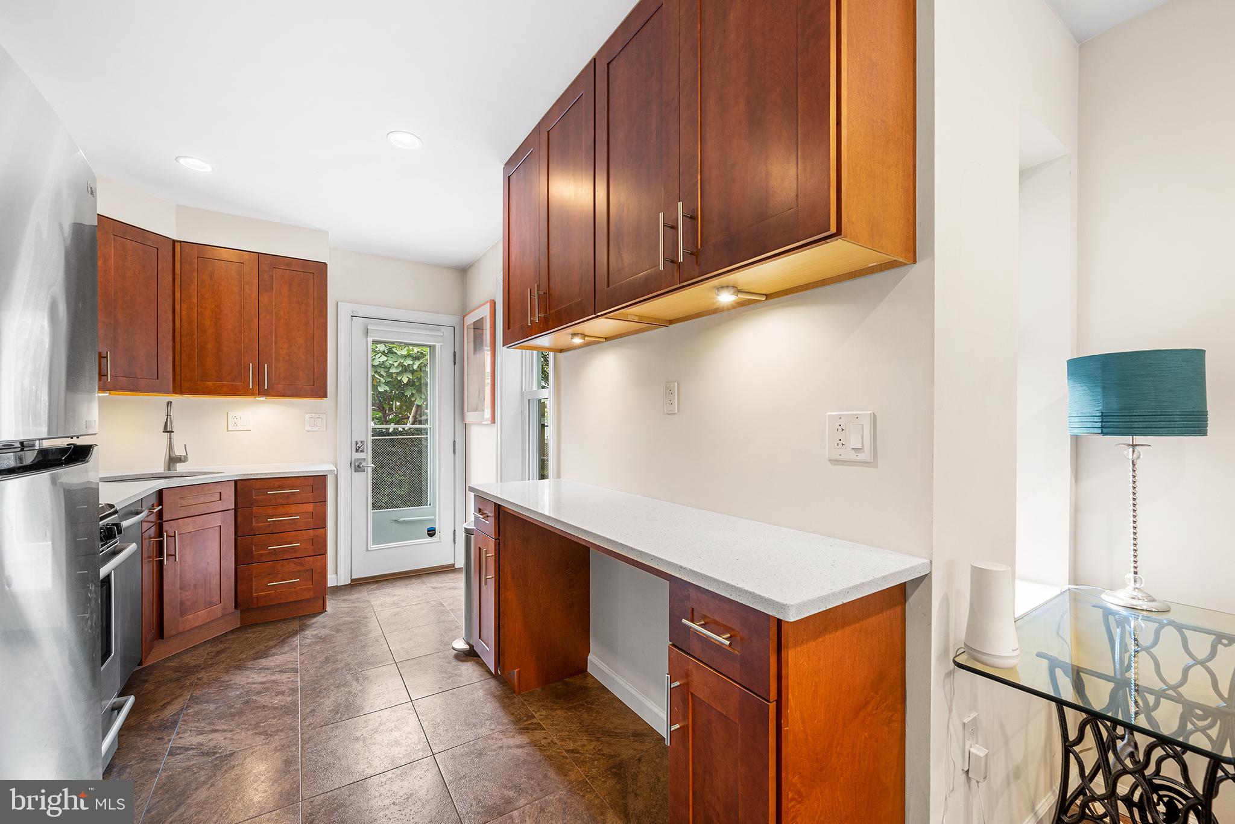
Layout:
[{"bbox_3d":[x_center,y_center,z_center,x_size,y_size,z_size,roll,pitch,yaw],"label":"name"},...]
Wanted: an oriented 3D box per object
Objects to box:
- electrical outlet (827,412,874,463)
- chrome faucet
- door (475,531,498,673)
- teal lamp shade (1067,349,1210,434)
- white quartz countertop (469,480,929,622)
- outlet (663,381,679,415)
[{"bbox_3d":[0.610,0.065,1.261,0.012,0.125,0.125,1,-1,-34],"label":"electrical outlet"},{"bbox_3d":[-2.654,0.147,2.884,0.115,0.426,0.260,1,-1,-40],"label":"chrome faucet"},{"bbox_3d":[-0.598,0.841,2.186,0.020,0.575,0.278,0,-1,-34],"label":"door"},{"bbox_3d":[1.506,-0.047,1.403,0.276,0.229,0.276,1,-1,-34],"label":"teal lamp shade"},{"bbox_3d":[0.005,0.365,1.714,0.507,0.029,1.795,1,-1,-34],"label":"white quartz countertop"},{"bbox_3d":[0.207,-0.054,1.849,0.010,0.122,0.078,1,-1,-34],"label":"outlet"}]

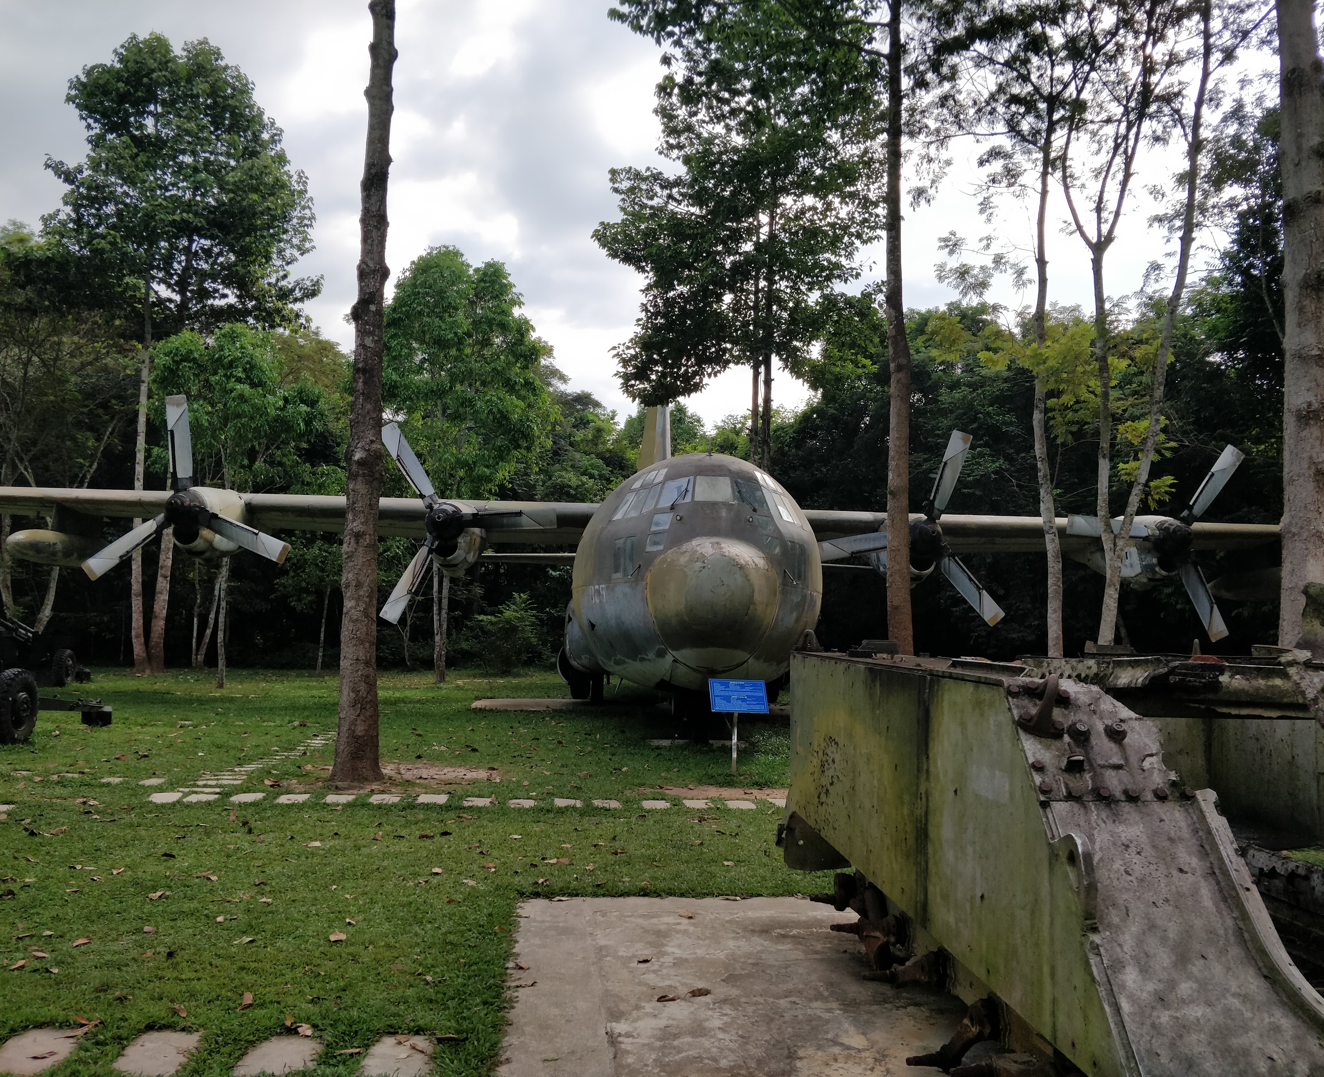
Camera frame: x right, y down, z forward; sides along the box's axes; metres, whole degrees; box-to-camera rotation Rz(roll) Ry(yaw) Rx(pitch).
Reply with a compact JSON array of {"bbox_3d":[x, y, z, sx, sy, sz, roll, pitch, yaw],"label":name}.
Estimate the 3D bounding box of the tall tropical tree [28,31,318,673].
[{"bbox_3d":[-17.473,-7.035,35.642,9.400,23.550,8.930,4,-6,-27],"label":"tall tropical tree"}]

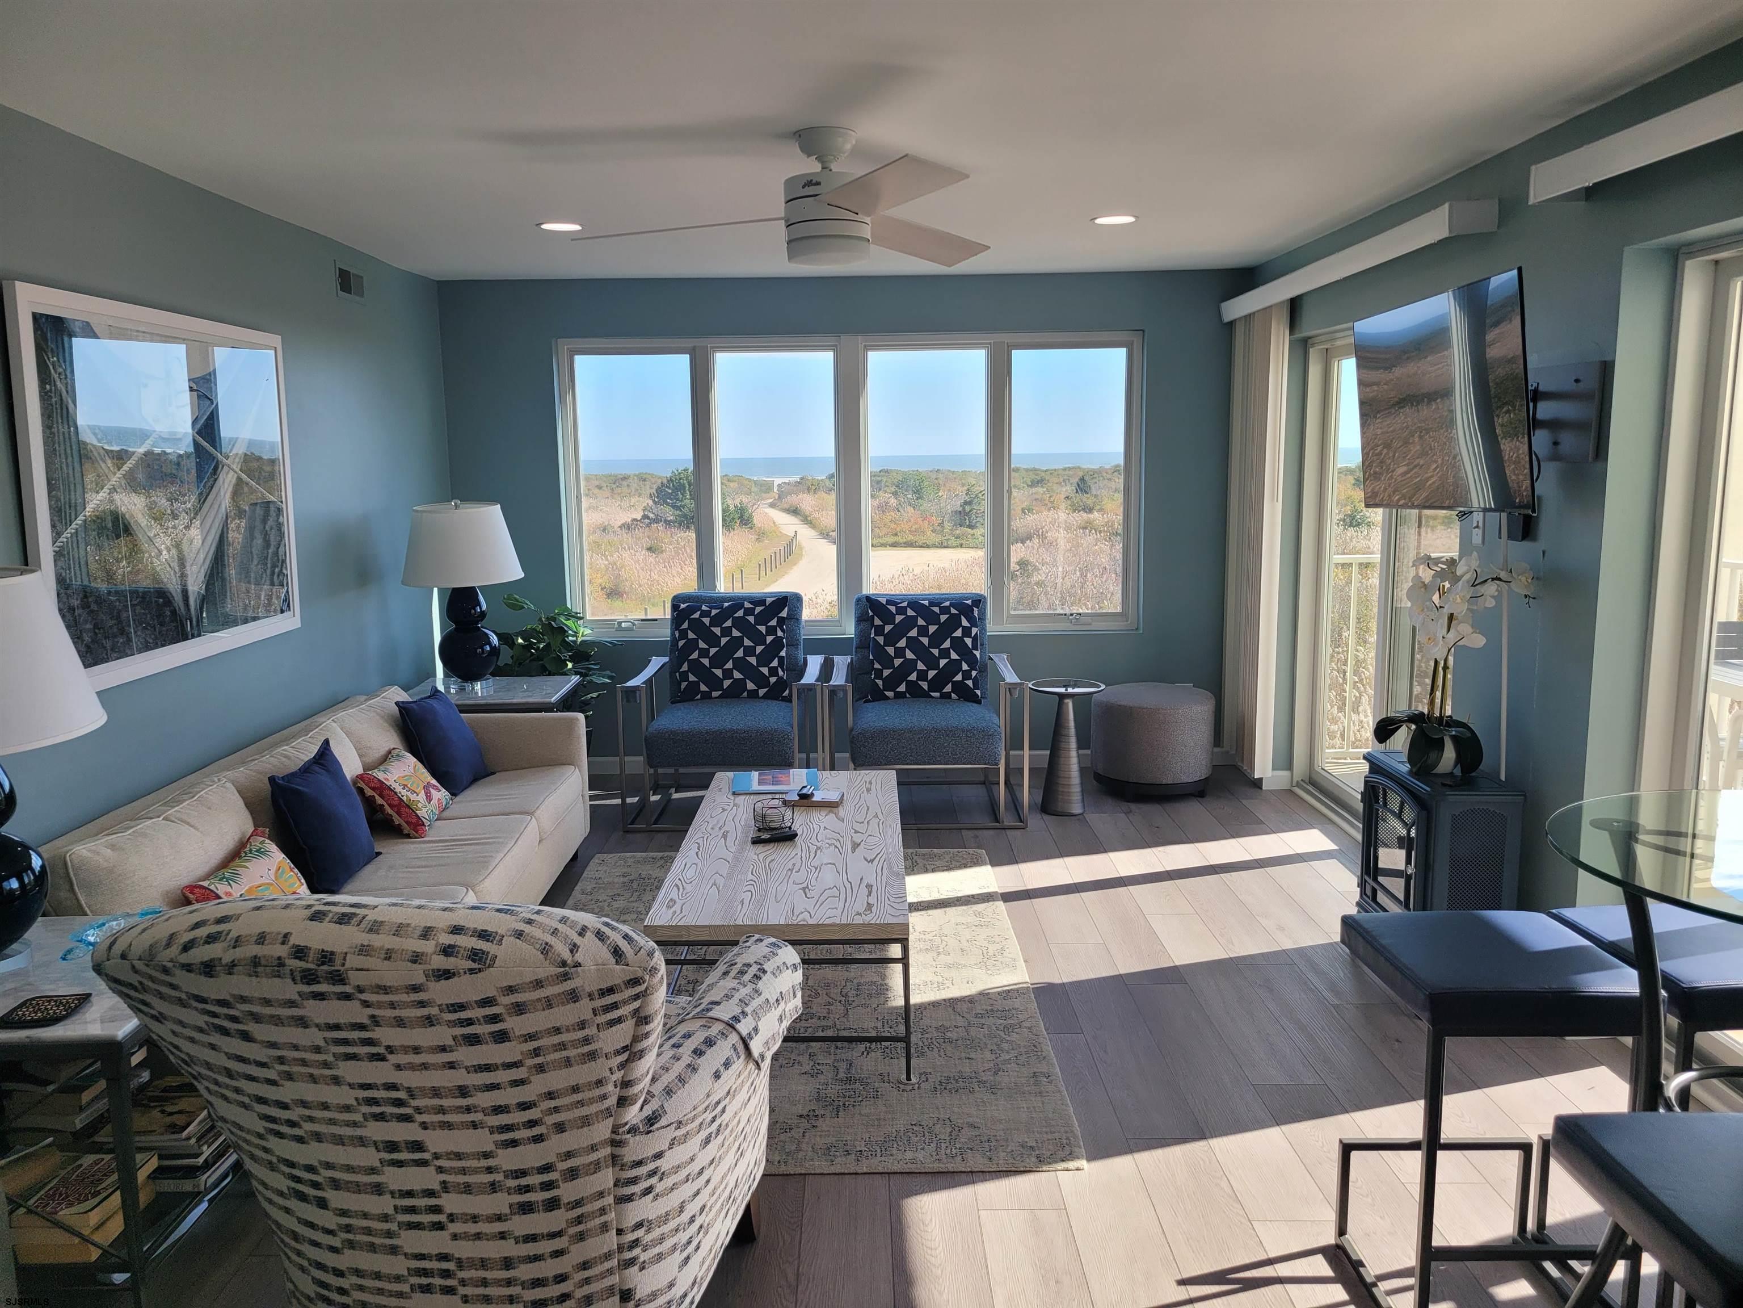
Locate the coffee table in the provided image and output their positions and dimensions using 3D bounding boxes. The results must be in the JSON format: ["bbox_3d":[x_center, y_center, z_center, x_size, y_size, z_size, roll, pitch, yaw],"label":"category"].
[{"bbox_3d":[-0.238,0.770,4.119,0.668,0.423,1.617,-1,9,0],"label":"coffee table"}]

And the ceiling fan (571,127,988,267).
[{"bbox_3d":[-0.145,-1.197,3.442,1.313,0.336,1.283,-1,9,0],"label":"ceiling fan"}]

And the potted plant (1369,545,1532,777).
[{"bbox_3d":[1.658,0.032,3.844,0.345,0.659,0.424,-1,9,0],"label":"potted plant"}]

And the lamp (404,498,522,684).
[{"bbox_3d":[-1.776,-0.259,5.699,0.508,0.824,0.508,-1,9,0],"label":"lamp"}]

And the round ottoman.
[{"bbox_3d":[1.337,0.422,6.224,0.567,0.460,0.567,-1,9,0],"label":"round ottoman"}]

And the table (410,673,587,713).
[{"bbox_3d":[-1.665,0.456,5.733,0.711,0.602,0.654,-1,9,0],"label":"table"}]

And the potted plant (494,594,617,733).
[{"bbox_3d":[-1.434,0.191,5.990,0.553,0.933,0.553,-1,9,0],"label":"potted plant"}]

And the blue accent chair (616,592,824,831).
[{"bbox_3d":[-0.623,0.221,5.750,0.829,0.923,0.809,-1,9,0],"label":"blue accent chair"}]

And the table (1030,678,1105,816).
[{"bbox_3d":[0.873,0.423,5.877,0.344,0.573,0.344,-1,9,0],"label":"table"}]

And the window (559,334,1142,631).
[{"bbox_3d":[-0.079,-0.804,6.292,2.739,1.411,0.109,-1,9,0],"label":"window"}]

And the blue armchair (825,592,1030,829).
[{"bbox_3d":[0.233,0.231,5.983,0.867,0.933,0.849,-1,9,0],"label":"blue armchair"}]

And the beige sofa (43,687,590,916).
[{"bbox_3d":[-1.518,0.607,3.950,0.849,0.721,2.359,-1,9,0],"label":"beige sofa"}]

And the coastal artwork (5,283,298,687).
[{"bbox_3d":[-1.962,-0.464,3.726,0.040,0.982,1.392,-1,9,0],"label":"coastal artwork"}]

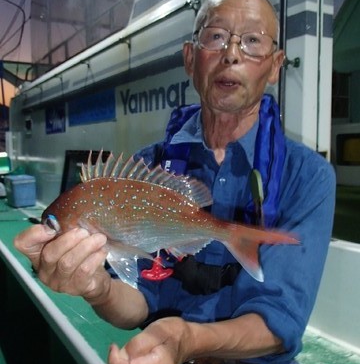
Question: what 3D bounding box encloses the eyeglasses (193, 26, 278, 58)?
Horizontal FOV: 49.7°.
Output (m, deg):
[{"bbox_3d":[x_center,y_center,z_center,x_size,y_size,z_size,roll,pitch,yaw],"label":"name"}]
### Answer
[{"bbox_3d":[0.107,-0.243,0.702,0.140,0.043,0.140,11,14,11],"label":"eyeglasses"}]

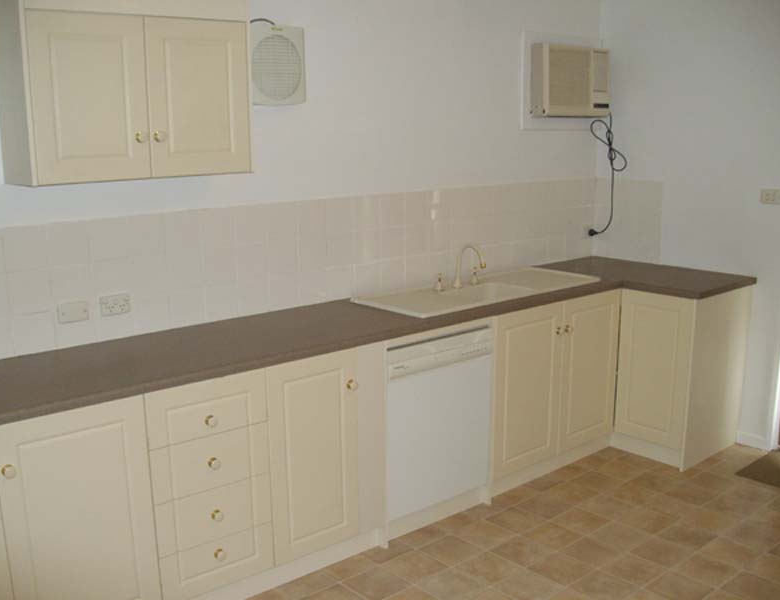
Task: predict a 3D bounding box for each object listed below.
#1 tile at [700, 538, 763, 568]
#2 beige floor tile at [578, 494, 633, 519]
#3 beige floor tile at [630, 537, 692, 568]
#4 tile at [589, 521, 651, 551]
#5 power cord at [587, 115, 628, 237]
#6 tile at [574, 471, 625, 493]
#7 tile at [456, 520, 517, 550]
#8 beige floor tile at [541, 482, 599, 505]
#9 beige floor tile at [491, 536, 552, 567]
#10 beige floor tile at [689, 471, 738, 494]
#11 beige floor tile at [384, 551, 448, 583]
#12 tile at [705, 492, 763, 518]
[{"bbox_3d":[1.359,1.013,3.319,0.193,0.010,0.187,-10,15,-41],"label":"tile"},{"bbox_3d":[0.990,0.946,3.783,0.203,0.010,0.196,-10,15,-41],"label":"beige floor tile"},{"bbox_3d":[1.082,1.013,3.327,0.196,0.010,0.184,-10,15,-41],"label":"beige floor tile"},{"bbox_3d":[0.955,0.987,3.462,0.196,0.010,0.183,-10,15,-41],"label":"tile"},{"bbox_3d":[1.243,-0.721,4.797,0.111,0.697,0.192,-10,15,-40],"label":"power cord"},{"bbox_3d":[0.999,0.883,4.028,0.195,0.010,0.195,-10,15,-40],"label":"tile"},{"bbox_3d":[0.405,0.998,3.526,0.203,0.010,0.196,-10,15,-41],"label":"tile"},{"bbox_3d":[0.859,0.919,3.926,0.203,0.010,0.196,-10,15,-41],"label":"beige floor tile"},{"bbox_3d":[0.533,1.020,3.374,0.195,0.010,0.195,-10,15,-40],"label":"beige floor tile"},{"bbox_3d":[1.559,0.881,4.006,0.195,0.010,0.195,-10,15,-40],"label":"beige floor tile"},{"bbox_3d":[0.096,1.038,3.234,0.188,0.010,0.191,-10,15,-41],"label":"beige floor tile"},{"bbox_3d":[1.549,0.927,3.743,0.209,0.010,0.187,-10,15,-41],"label":"tile"}]

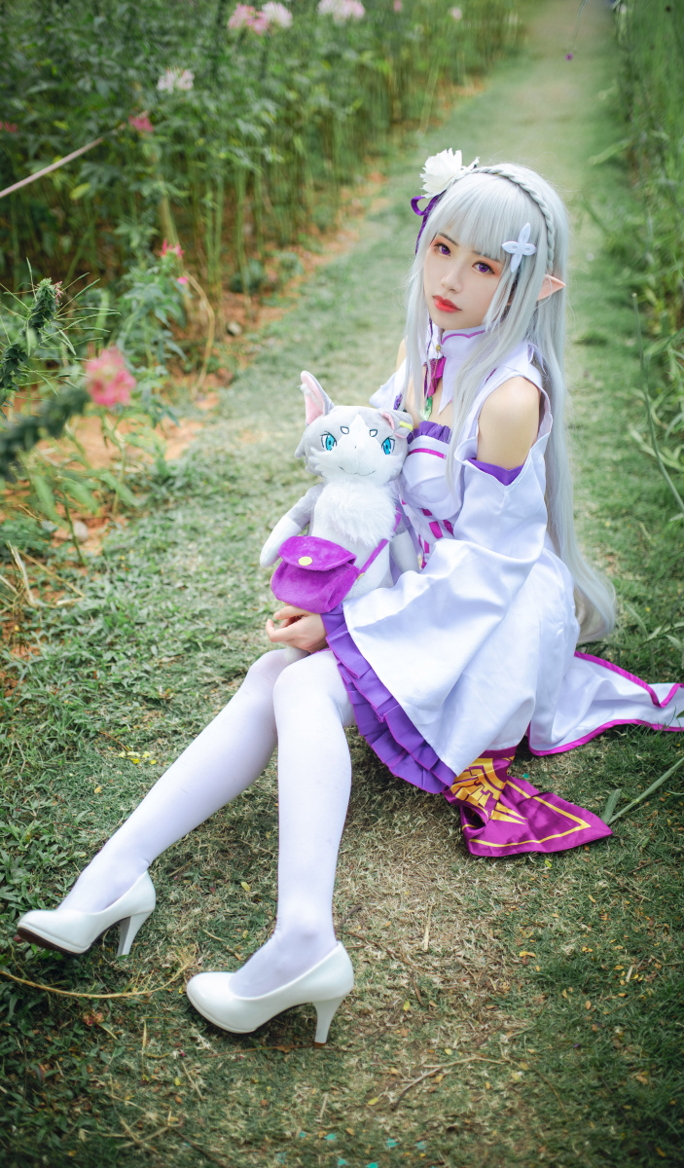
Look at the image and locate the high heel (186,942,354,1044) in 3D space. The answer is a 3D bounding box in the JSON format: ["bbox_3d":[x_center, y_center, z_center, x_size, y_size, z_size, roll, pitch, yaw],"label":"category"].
[{"bbox_3d":[-0.097,0.497,1.448,0.222,0.155,0.080,10,32,16],"label":"high heel"}]

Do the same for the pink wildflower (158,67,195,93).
[{"bbox_3d":[-0.513,-1.552,3.500,0.112,0.085,0.112,-4,31,-7],"label":"pink wildflower"}]

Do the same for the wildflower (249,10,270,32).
[{"bbox_3d":[-0.299,-2.032,4.100,0.080,0.075,0.080,-2,31,-3],"label":"wildflower"}]

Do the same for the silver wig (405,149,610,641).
[{"bbox_3d":[0.275,-0.216,1.805,0.270,0.860,0.340,22,37,32],"label":"silver wig"}]

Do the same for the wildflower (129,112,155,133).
[{"bbox_3d":[-0.583,-1.342,3.300,0.080,0.062,0.080,-5,31,-8],"label":"wildflower"}]

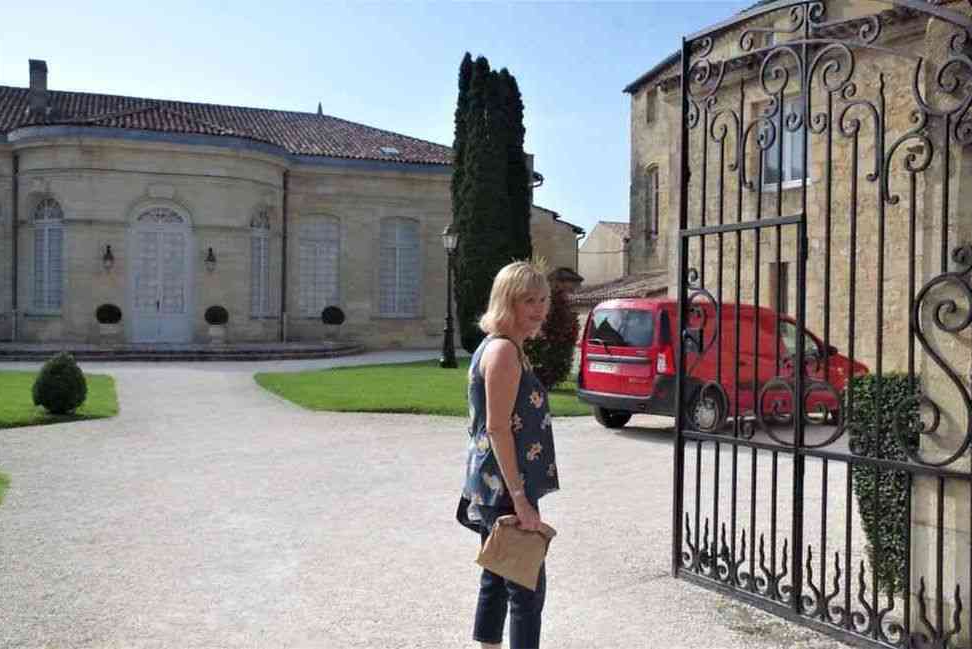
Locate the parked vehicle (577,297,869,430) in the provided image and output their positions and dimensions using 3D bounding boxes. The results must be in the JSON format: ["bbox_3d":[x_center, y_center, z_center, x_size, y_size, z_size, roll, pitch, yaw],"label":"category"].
[{"bbox_3d":[3.294,0.513,12.252,4.450,1.640,1.760,0,1,-36],"label":"parked vehicle"}]

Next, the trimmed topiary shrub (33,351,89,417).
[{"bbox_3d":[-5.874,0.814,12.750,0.770,0.860,0.770,1,1,0],"label":"trimmed topiary shrub"}]

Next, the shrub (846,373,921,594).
[{"bbox_3d":[2.077,0.840,4.820,0.390,1.180,0.400,1,1,0],"label":"shrub"}]

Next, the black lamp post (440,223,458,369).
[{"bbox_3d":[-0.921,-0.732,23.300,0.450,3.700,0.450,1,1,0],"label":"black lamp post"}]

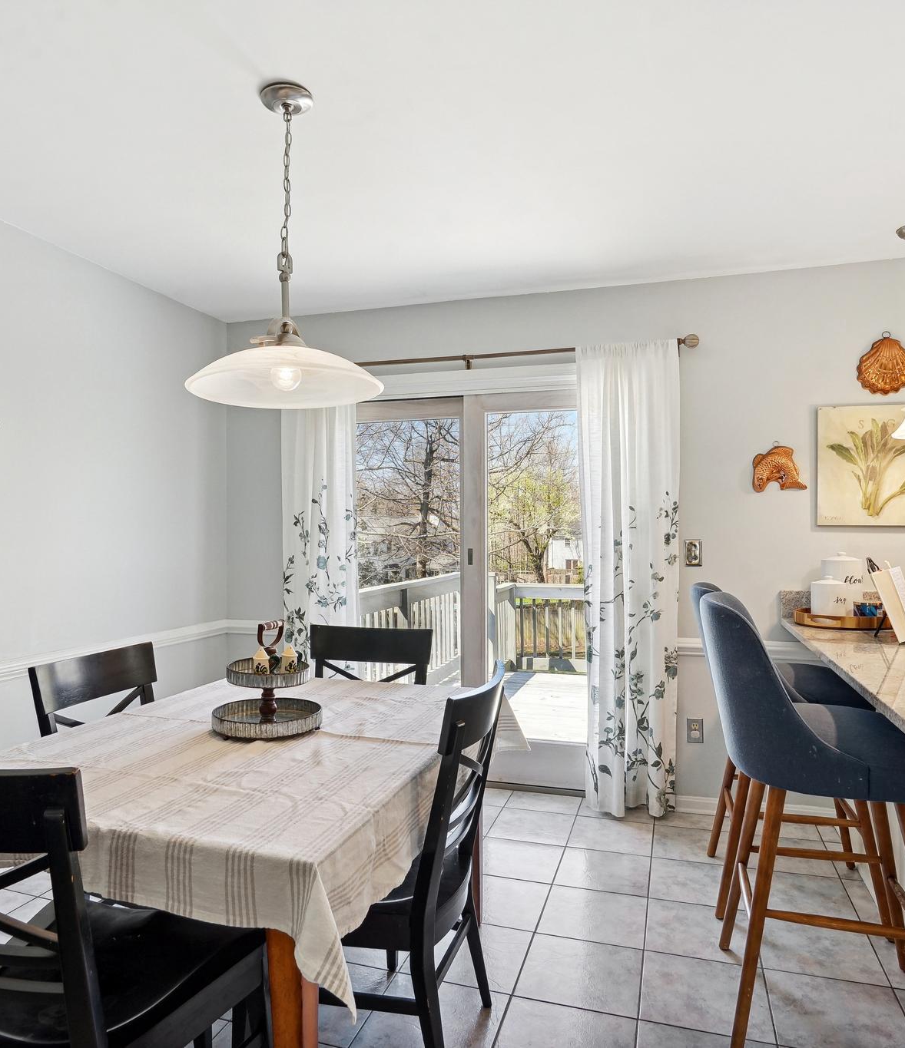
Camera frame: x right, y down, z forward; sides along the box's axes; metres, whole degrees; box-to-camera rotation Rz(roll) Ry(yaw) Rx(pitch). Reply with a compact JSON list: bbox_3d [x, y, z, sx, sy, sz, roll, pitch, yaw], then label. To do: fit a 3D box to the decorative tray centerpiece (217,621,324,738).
[{"bbox_3d":[-0.470,0.401,1.857,0.295,0.285,0.295,0,-1,0],"label":"decorative tray centerpiece"}]

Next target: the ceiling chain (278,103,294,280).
[{"bbox_3d":[-0.431,-0.870,1.833,0.038,0.460,0.036,0,-1,18],"label":"ceiling chain"}]

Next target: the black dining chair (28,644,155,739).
[{"bbox_3d":[-0.819,0.844,1.991,0.490,0.920,0.490,0,-1,14],"label":"black dining chair"}]

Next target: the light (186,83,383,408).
[{"bbox_3d":[-0.447,-0.758,1.878,0.507,0.800,0.507,0,-1,0],"label":"light"}]

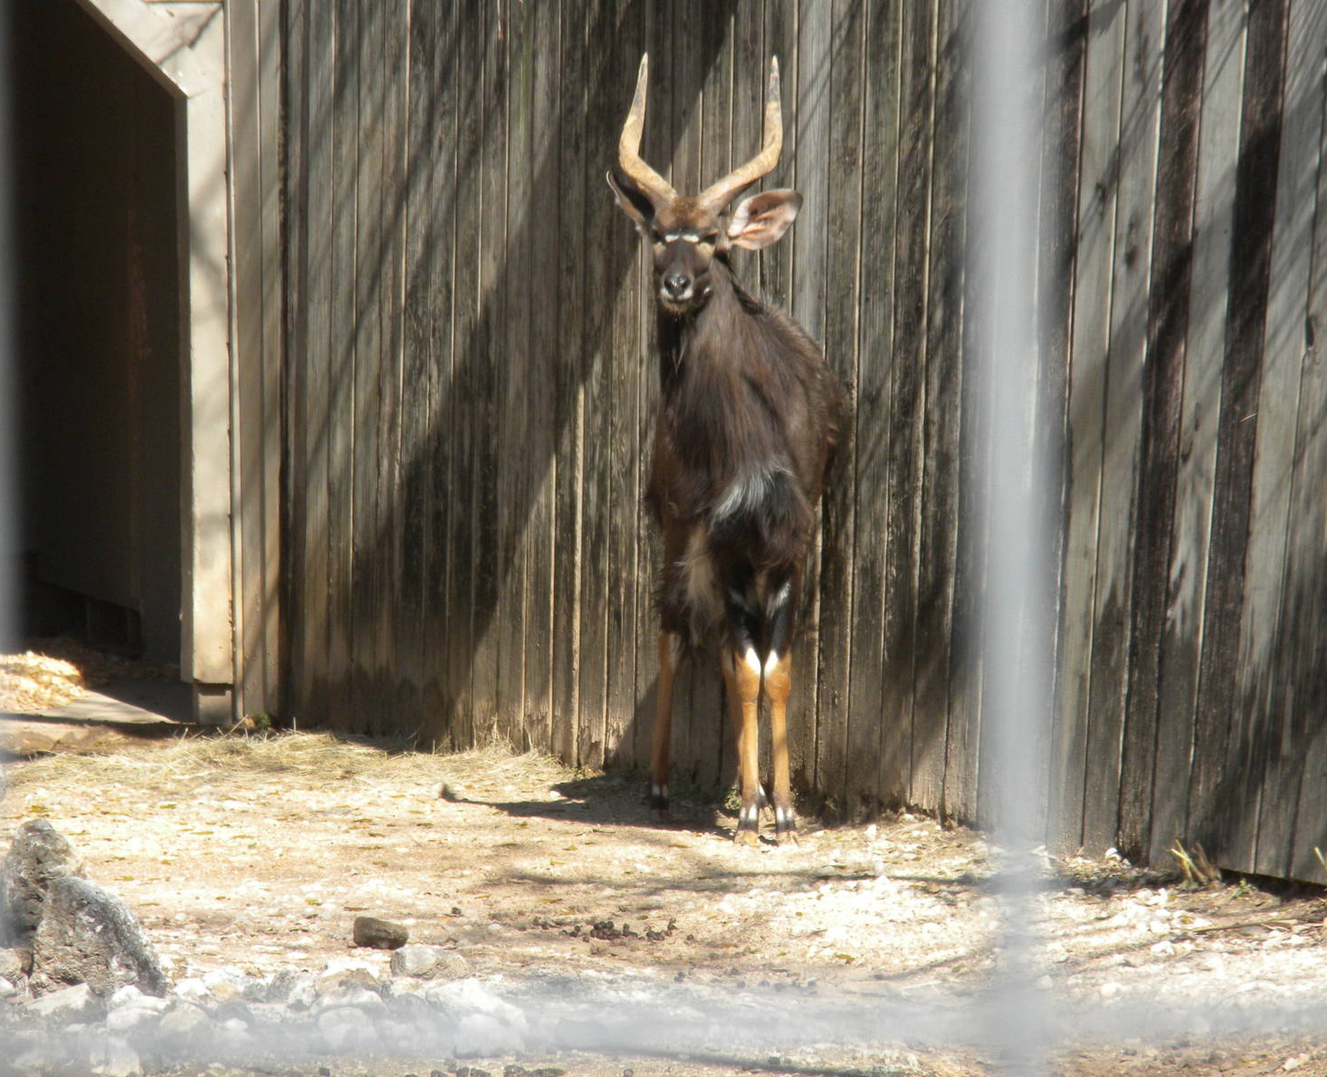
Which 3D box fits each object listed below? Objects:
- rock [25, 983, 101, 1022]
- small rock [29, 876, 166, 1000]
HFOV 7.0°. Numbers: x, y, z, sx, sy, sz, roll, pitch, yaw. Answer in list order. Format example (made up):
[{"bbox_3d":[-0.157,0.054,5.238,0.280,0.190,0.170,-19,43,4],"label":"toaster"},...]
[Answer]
[{"bbox_3d":[-0.965,0.748,17.350,0.122,0.060,0.092,0,3,0],"label":"rock"},{"bbox_3d":[-0.926,0.657,17.720,0.222,0.197,0.165,0,3,0],"label":"small rock"}]

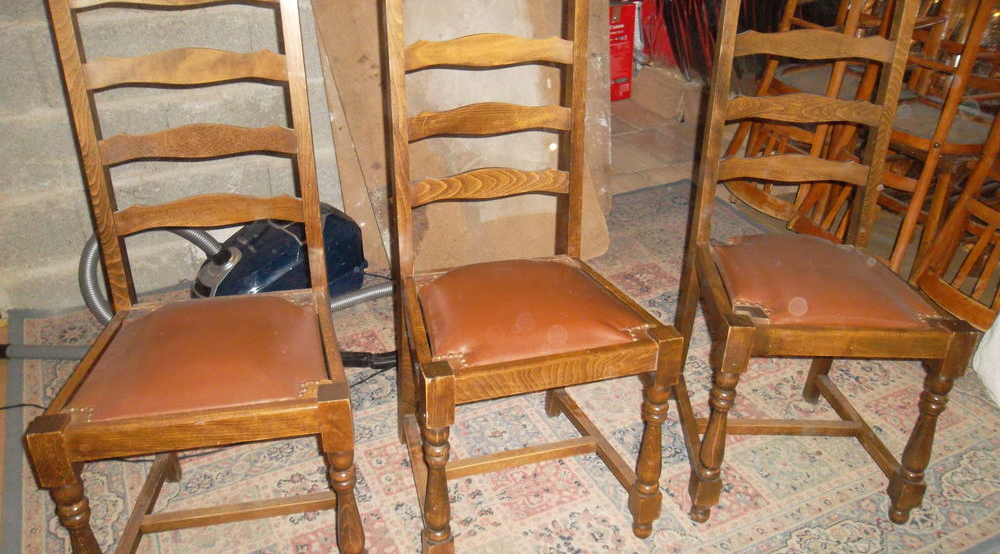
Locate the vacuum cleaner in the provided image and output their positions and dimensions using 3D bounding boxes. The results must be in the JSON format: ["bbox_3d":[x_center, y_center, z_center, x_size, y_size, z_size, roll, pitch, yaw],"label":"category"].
[{"bbox_3d":[-0.805,-0.025,2.286,1.050,0.285,0.600,1,27,0],"label":"vacuum cleaner"}]

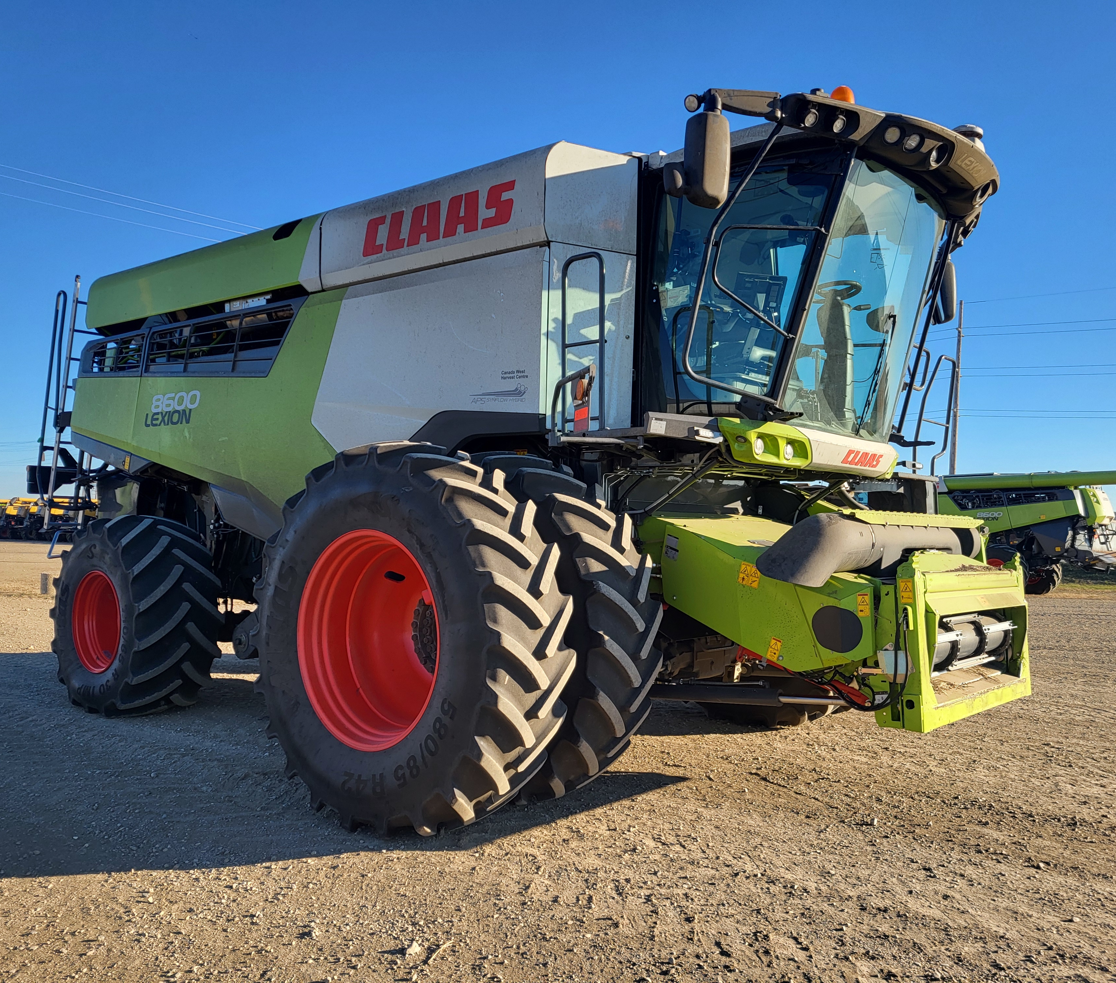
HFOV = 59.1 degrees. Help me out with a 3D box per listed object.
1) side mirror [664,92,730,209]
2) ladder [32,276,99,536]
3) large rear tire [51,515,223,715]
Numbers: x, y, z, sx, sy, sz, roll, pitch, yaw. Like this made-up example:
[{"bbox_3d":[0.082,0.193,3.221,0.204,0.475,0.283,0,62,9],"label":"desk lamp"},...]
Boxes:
[{"bbox_3d":[0.717,-1.747,5.050,0.310,0.560,0.150,2,-3,-22],"label":"side mirror"},{"bbox_3d":[-5.075,-0.881,10.267,0.600,2.600,0.450,11,4,40],"label":"ladder"},{"bbox_3d":[-3.504,1.054,8.144,1.620,1.610,0.680,-1,-3,40],"label":"large rear tire"}]

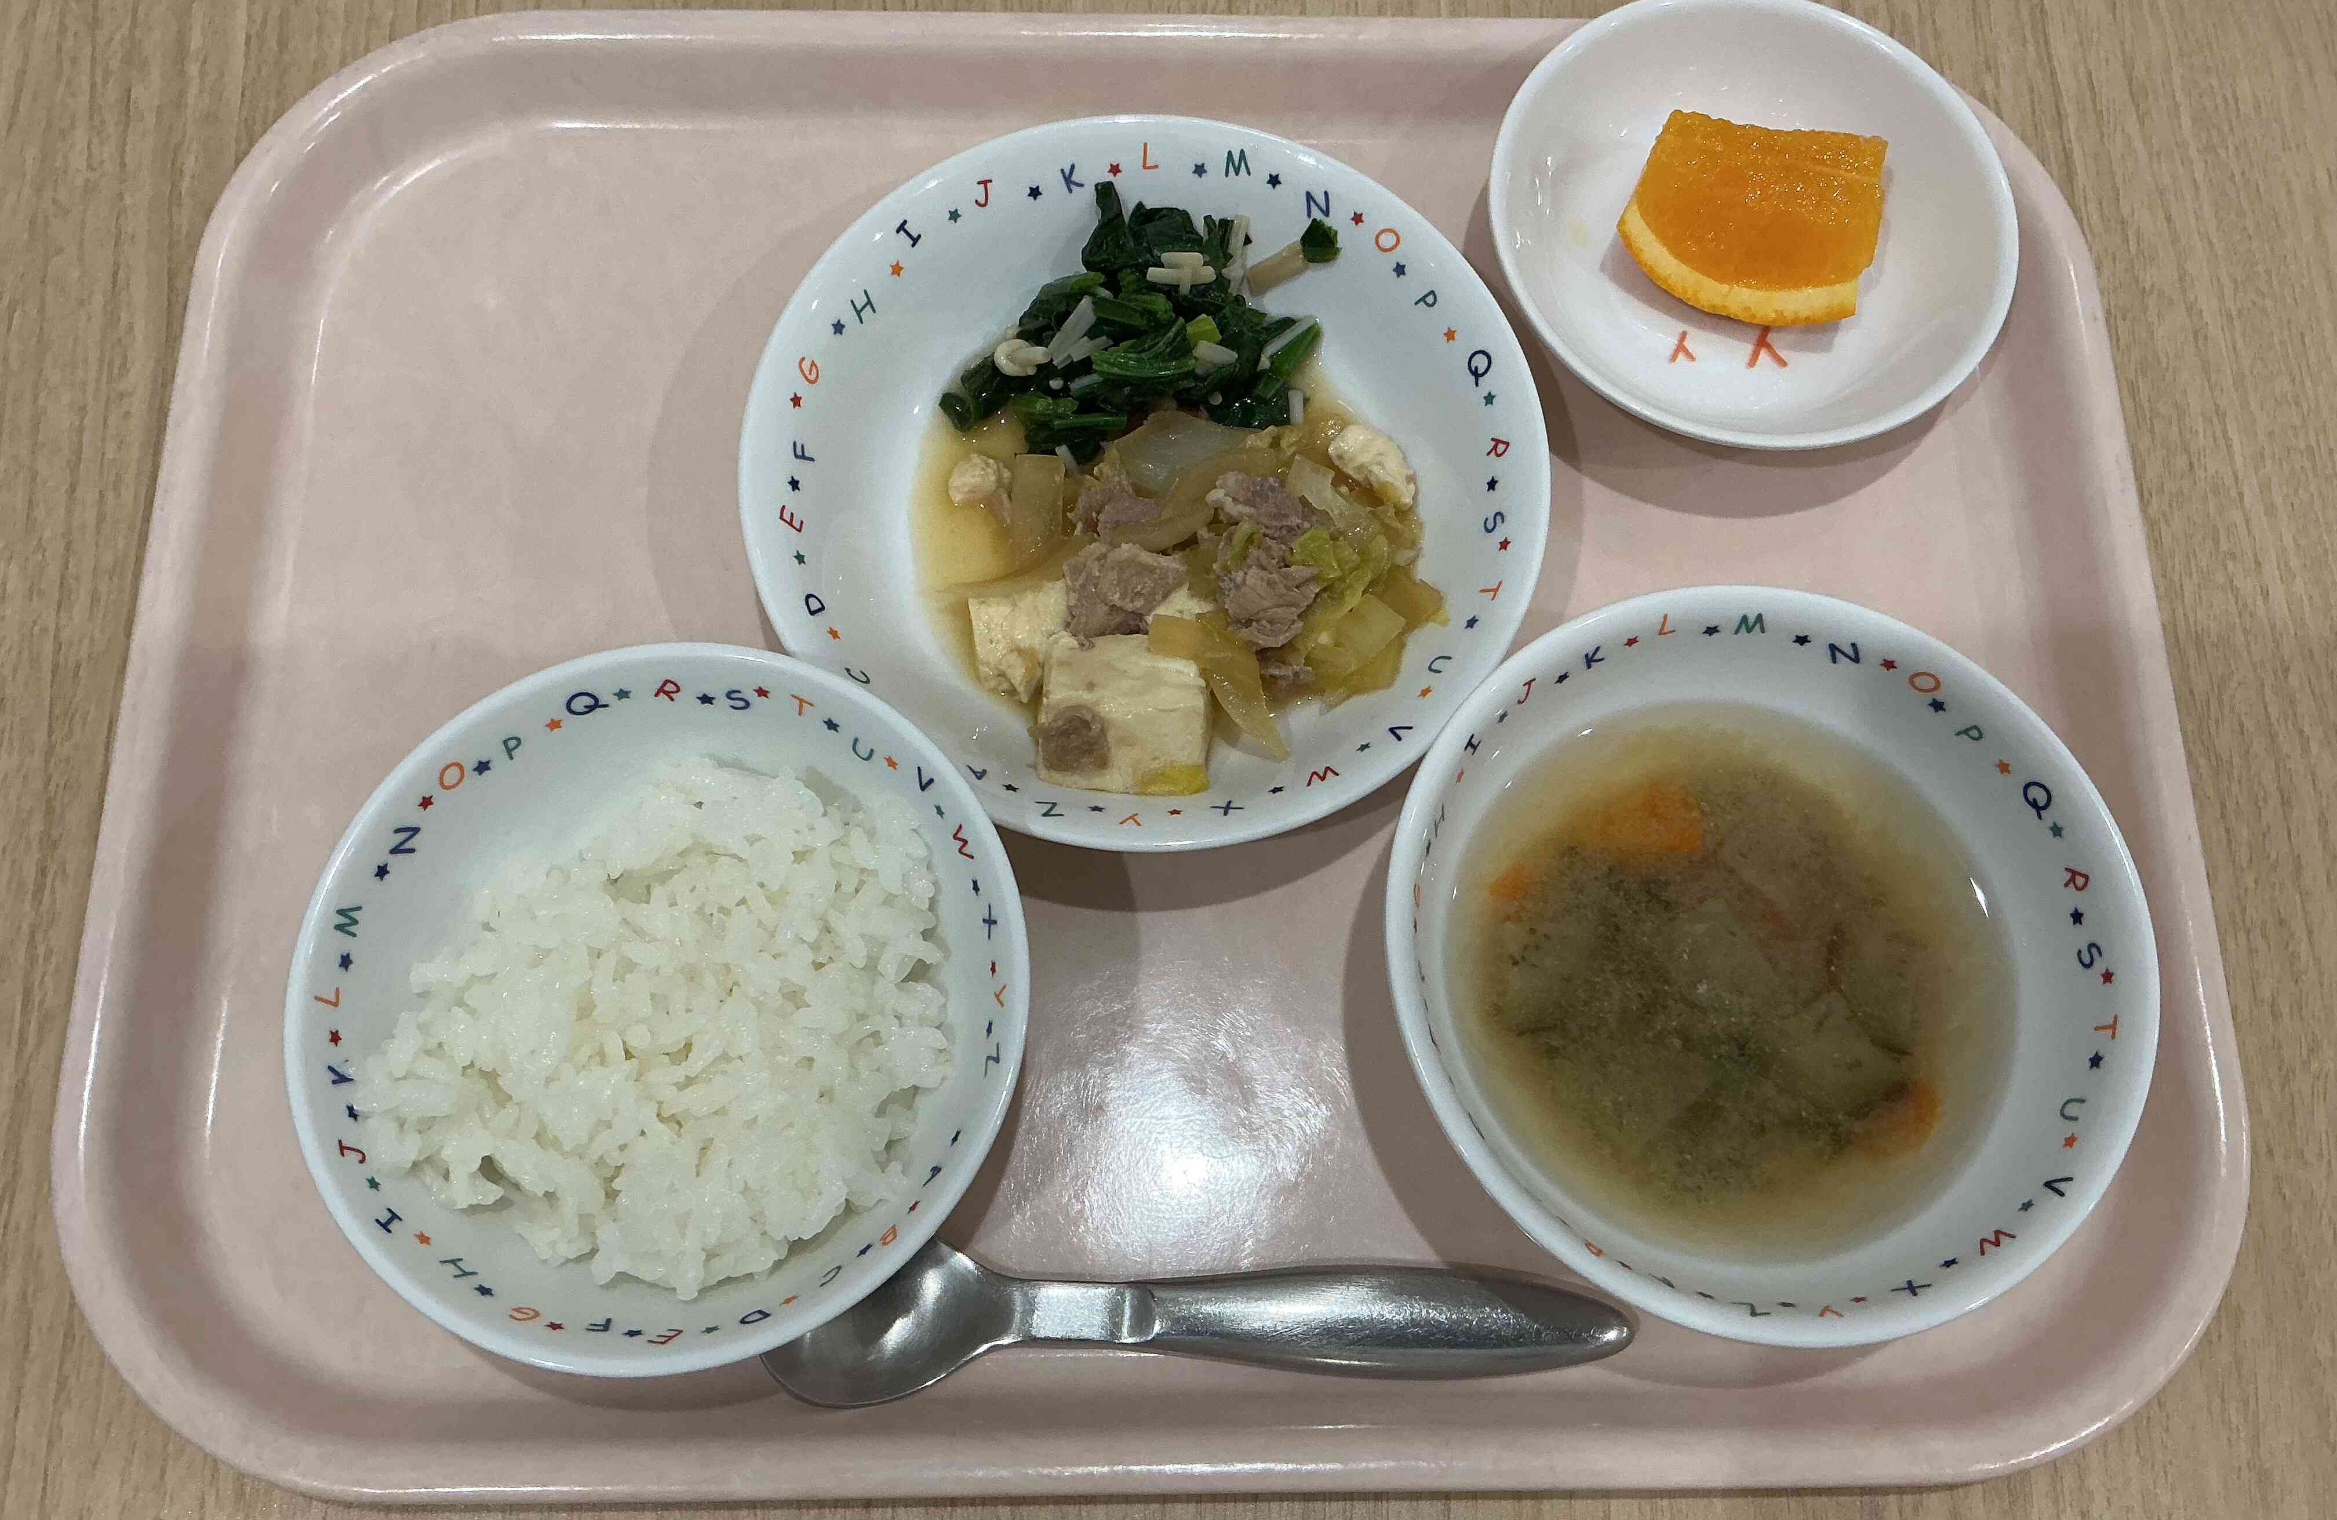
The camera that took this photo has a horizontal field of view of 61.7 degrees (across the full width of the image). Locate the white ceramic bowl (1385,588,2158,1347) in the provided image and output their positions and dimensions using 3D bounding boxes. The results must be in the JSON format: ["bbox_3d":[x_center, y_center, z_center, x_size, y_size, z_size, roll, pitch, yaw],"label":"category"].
[{"bbox_3d":[0.093,0.036,0.329,0.120,0.051,0.120,0,72,-1],"label":"white ceramic bowl"}]

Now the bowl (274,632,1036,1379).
[{"bbox_3d":[-0.079,0.042,0.325,0.115,0.045,0.115,0,72,-1],"label":"bowl"}]

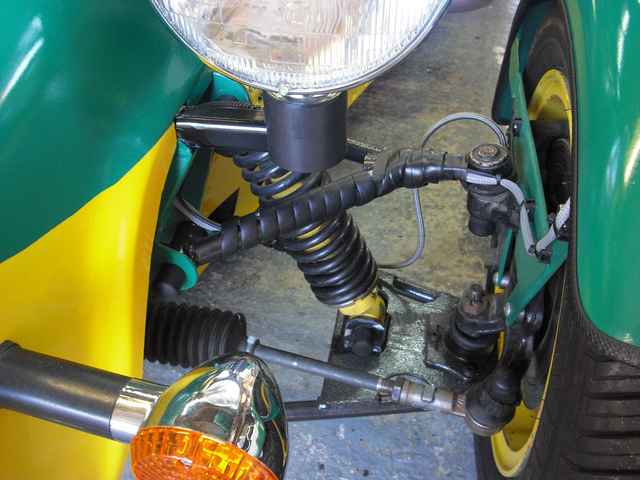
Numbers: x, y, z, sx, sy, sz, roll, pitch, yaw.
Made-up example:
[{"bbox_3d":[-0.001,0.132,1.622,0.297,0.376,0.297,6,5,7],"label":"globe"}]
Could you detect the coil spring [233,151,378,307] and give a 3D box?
[{"bbox_3d":[-0.012,-0.024,0.651,0.068,0.188,0.068,-19,39,15],"label":"coil spring"}]

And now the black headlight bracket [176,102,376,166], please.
[{"bbox_3d":[-0.033,-0.073,0.487,0.130,0.053,0.050,3,29,5],"label":"black headlight bracket"}]

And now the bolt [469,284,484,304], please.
[{"bbox_3d":[0.160,0.056,0.720,0.015,0.022,0.015,0,41,0],"label":"bolt"}]

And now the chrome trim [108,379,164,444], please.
[{"bbox_3d":[-0.094,0.090,0.368,0.025,0.033,0.033,22,38,-16],"label":"chrome trim"}]

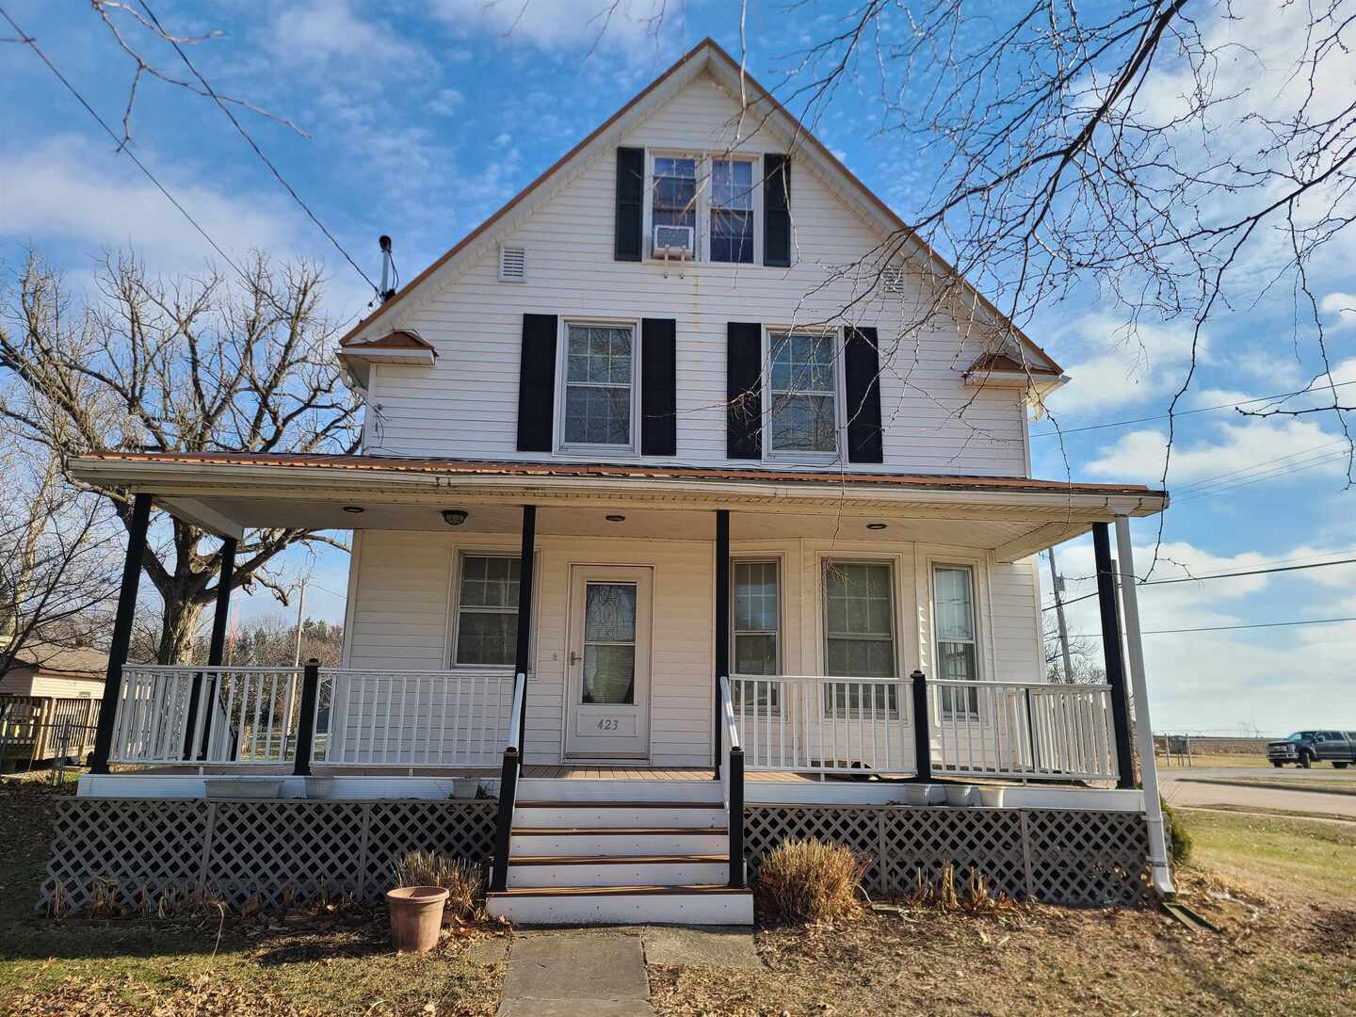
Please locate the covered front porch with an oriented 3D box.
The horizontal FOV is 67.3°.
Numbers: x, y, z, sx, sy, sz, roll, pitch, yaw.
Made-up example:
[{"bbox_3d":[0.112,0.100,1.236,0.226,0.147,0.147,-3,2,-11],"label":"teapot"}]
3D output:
[{"bbox_3d":[-0.446,0.985,9.886,9.550,3.520,2.500,2,-13,-4],"label":"covered front porch"}]

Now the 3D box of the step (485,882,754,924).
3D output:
[{"bbox_3d":[-0.428,2.973,7.617,1.960,0.210,0.340,2,-13,-4],"label":"step"}]

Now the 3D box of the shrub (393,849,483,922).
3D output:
[{"bbox_3d":[-1.857,2.885,7.876,0.750,0.500,0.600,2,-13,-4],"label":"shrub"}]

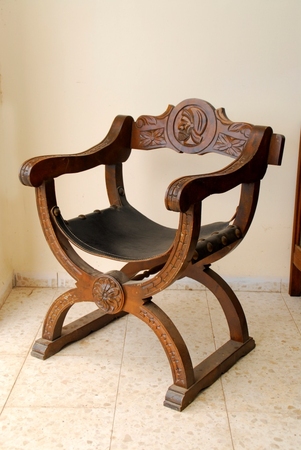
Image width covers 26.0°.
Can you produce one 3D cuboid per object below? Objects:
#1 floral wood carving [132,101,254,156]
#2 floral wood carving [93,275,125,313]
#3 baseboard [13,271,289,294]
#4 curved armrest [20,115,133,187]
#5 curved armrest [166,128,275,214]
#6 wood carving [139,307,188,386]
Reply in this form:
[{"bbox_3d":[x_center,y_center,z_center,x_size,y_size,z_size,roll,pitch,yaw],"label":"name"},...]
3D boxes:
[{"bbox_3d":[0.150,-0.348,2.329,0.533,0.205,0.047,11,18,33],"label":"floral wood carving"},{"bbox_3d":[-0.134,0.219,2.062,0.123,0.123,0.027,11,18,33],"label":"floral wood carving"},{"bbox_3d":[0.003,0.258,2.886,1.222,0.070,0.015,1,15,1],"label":"baseboard"},{"bbox_3d":[-0.235,-0.270,2.276,0.052,0.185,0.579,11,18,33],"label":"curved armrest"},{"bbox_3d":[0.224,-0.182,1.977,0.052,0.185,0.579,11,18,33],"label":"curved armrest"},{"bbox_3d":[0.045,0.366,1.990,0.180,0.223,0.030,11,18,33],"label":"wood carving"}]

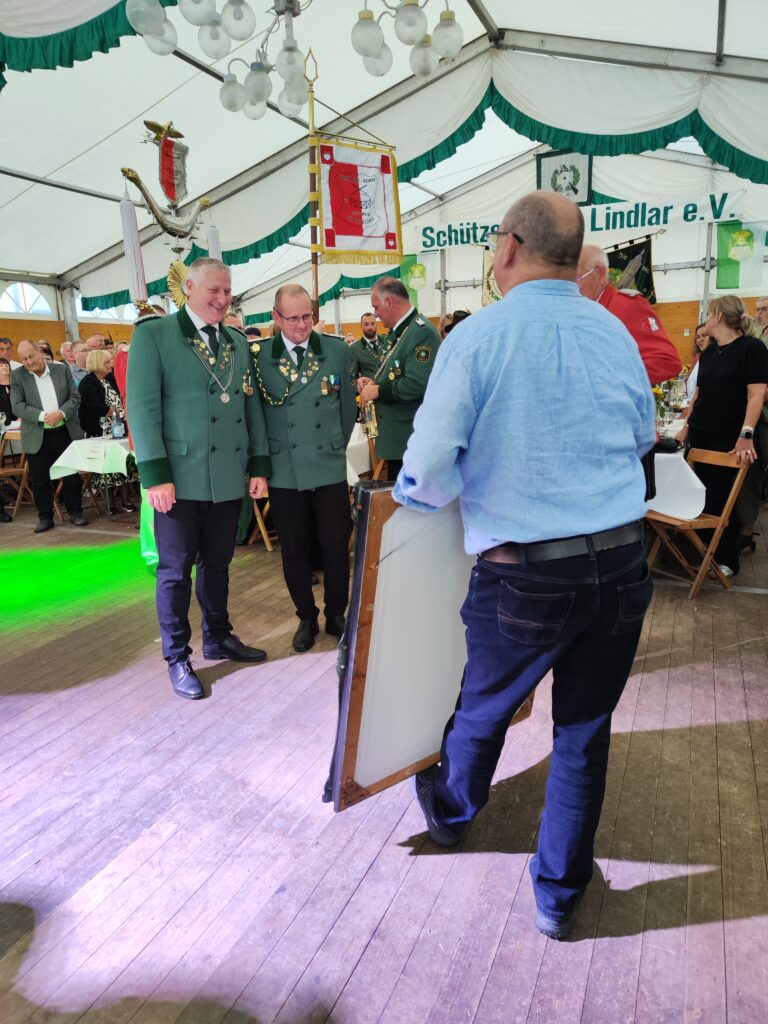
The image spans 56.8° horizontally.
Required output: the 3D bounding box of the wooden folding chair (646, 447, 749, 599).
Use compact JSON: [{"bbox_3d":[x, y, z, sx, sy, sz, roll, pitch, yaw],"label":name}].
[{"bbox_3d":[1.836,0.053,4.290,0.460,0.800,0.450,-5,13,-14],"label":"wooden folding chair"}]

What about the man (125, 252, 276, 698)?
[{"bbox_3d":[-0.821,-0.154,3.227,0.620,1.870,0.440,-12,16,-37],"label":"man"}]

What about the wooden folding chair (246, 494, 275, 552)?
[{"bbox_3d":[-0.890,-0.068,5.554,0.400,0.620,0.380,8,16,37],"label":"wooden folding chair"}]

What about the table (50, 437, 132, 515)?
[{"bbox_3d":[-2.245,-0.427,7.110,0.660,0.770,1.800,4,14,23],"label":"table"}]

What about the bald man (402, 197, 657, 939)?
[{"bbox_3d":[0.353,0.133,1.923,0.720,1.800,0.620,-7,14,-19],"label":"bald man"}]

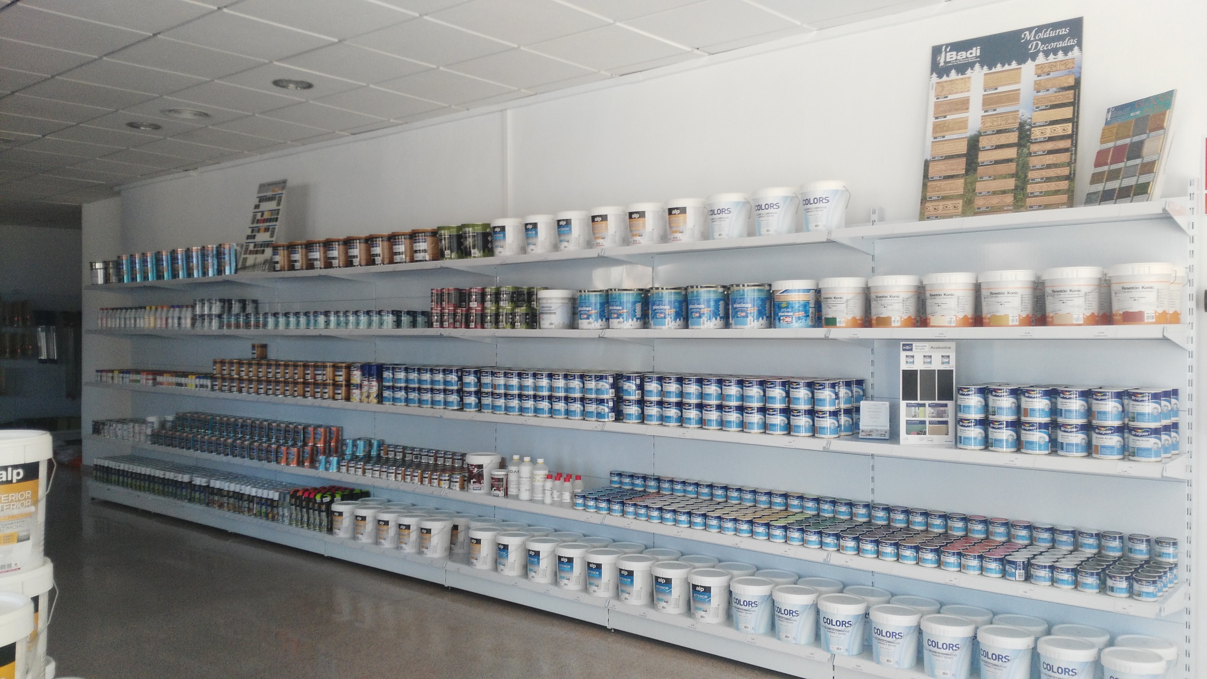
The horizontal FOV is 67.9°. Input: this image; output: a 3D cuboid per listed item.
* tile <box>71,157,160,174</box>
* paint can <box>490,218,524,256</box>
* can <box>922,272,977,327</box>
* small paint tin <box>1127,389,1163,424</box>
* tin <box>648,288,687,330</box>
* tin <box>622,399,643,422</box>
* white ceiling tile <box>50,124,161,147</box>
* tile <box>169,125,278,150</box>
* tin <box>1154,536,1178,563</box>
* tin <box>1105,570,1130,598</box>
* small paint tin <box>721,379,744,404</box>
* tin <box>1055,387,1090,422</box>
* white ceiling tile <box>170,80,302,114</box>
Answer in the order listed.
[{"bbox_3d":[-4.208,-1.510,7.790,0.600,0.020,0.600,1,1,39],"label":"tile"},{"bbox_3d":[-0.533,-0.565,5.011,0.197,0.203,0.197,0,1,0],"label":"paint can"},{"bbox_3d":[1.341,-0.153,3.473,0.199,0.207,0.199,1,1,38],"label":"can"},{"bbox_3d":[1.876,0.233,3.101,0.098,0.120,0.098,1,1,38],"label":"small paint tin"},{"bbox_3d":[0.318,-0.151,4.362,0.184,0.198,0.184,0,1,0],"label":"tin"},{"bbox_3d":[0.149,0.355,4.469,0.097,0.119,0.097,0,1,0],"label":"tin"},{"bbox_3d":[-3.638,-1.486,6.560,0.600,0.018,0.600,1,1,39],"label":"white ceiling tile"},{"bbox_3d":[-2.832,-1.495,6.702,0.595,0.020,0.597,0,2,38],"label":"tile"},{"bbox_3d":[2.088,0.778,3.322,0.074,0.076,0.074,1,2,38],"label":"tin"},{"bbox_3d":[1.813,0.859,3.152,0.073,0.078,0.073,0,1,16],"label":"tin"},{"bbox_3d":[0.596,0.240,4.113,0.097,0.119,0.097,0,1,0],"label":"small paint tin"},{"bbox_3d":[1.677,0.237,3.200,0.100,0.117,0.100,0,1,28],"label":"tin"},{"bbox_3d":[-2.217,-1.451,5.394,0.595,0.020,0.595,1,2,38],"label":"white ceiling tile"}]

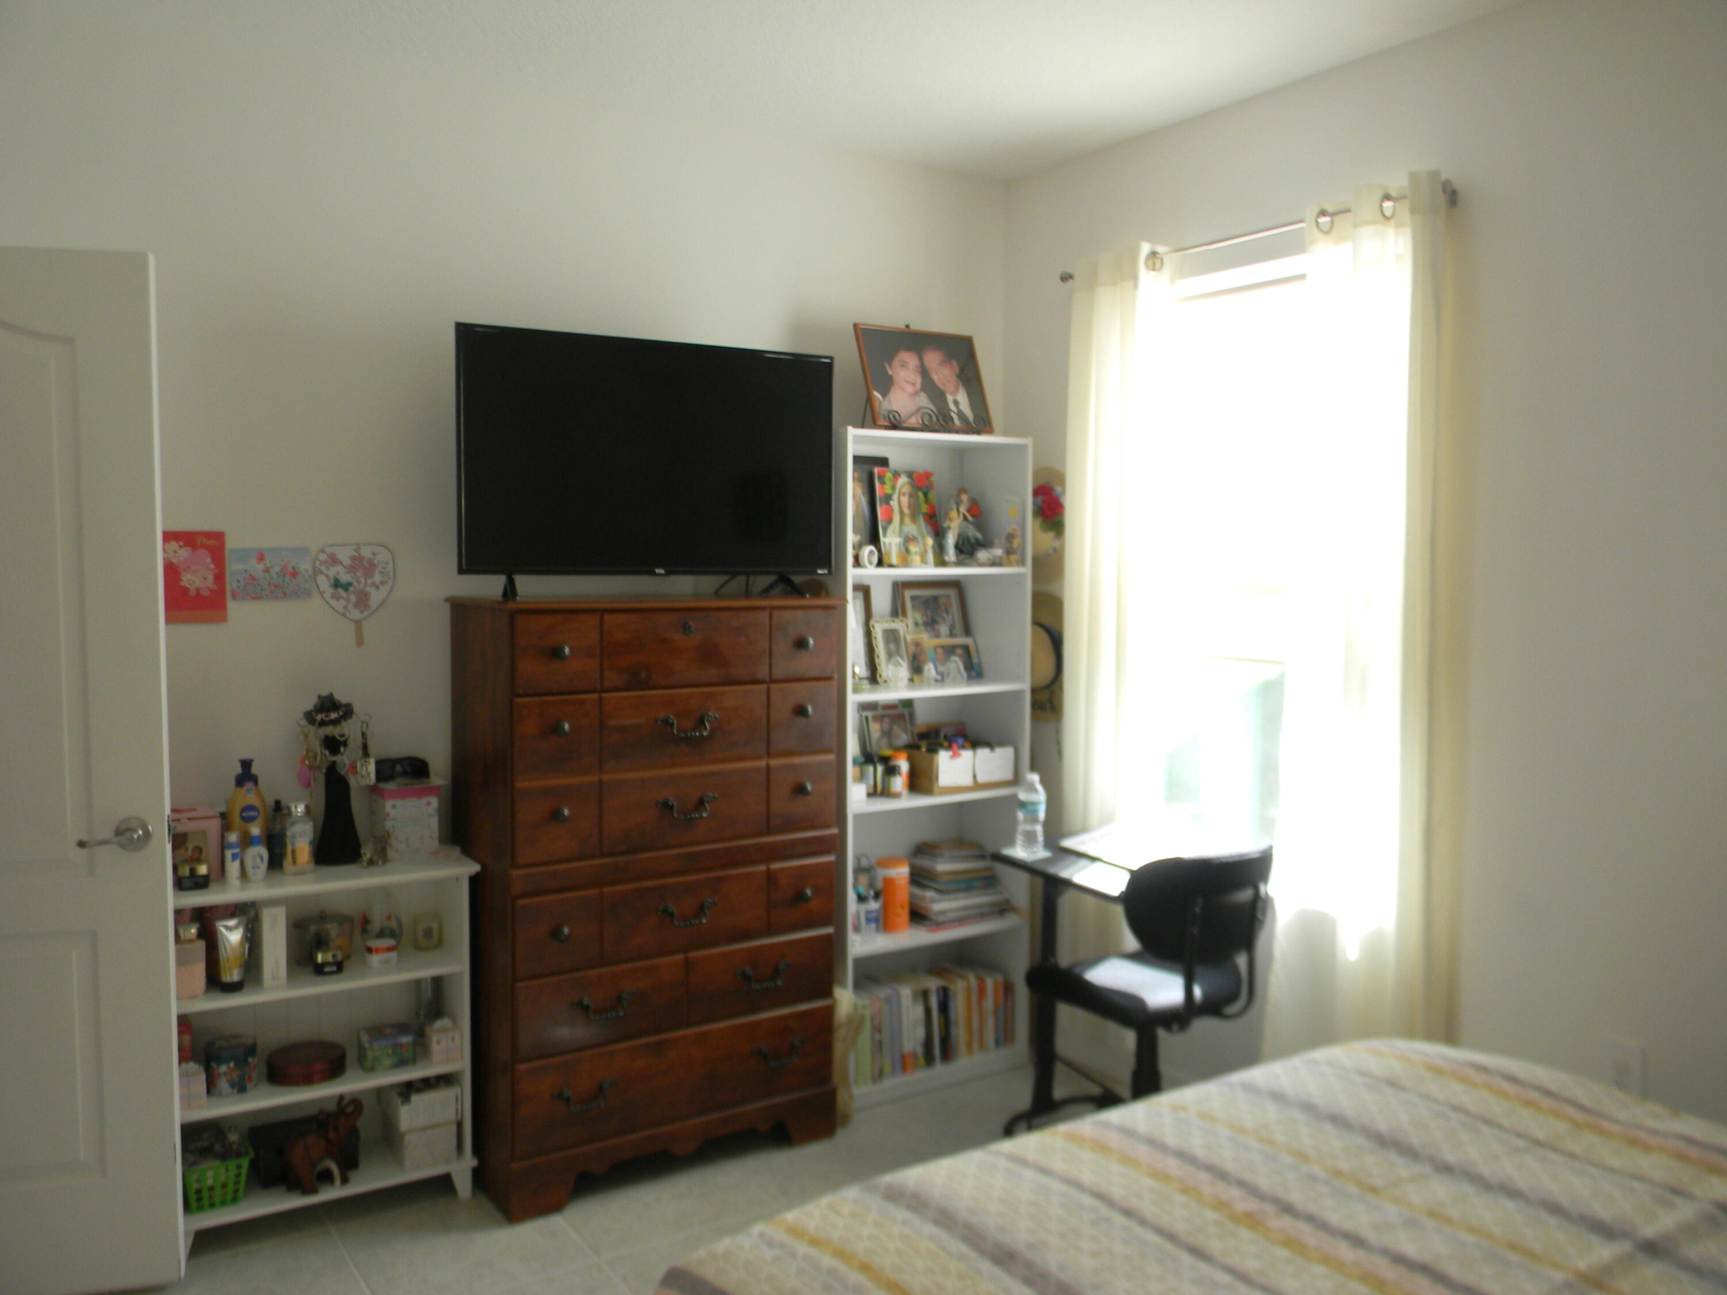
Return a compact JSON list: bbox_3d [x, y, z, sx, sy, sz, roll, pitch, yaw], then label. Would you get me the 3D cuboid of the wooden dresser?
[{"bbox_3d":[-0.518,0.553,3.403,0.858,1.355,0.460,-2,6,-32],"label":"wooden dresser"}]

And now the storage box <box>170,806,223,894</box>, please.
[{"bbox_3d":[-1.451,0.422,2.968,0.140,0.146,0.137,-2,6,-32],"label":"storage box"}]

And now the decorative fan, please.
[{"bbox_3d":[-1.168,-0.120,3.207,0.178,0.234,0.015,-2,6,-32],"label":"decorative fan"}]

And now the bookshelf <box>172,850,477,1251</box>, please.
[{"bbox_3d":[-1.204,0.870,3.082,0.653,0.762,0.303,-2,6,-32],"label":"bookshelf"}]

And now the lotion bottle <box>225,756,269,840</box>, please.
[{"bbox_3d":[-1.337,0.366,3.029,0.082,0.248,0.055,-2,6,-32],"label":"lotion bottle"}]

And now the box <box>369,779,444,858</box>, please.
[{"bbox_3d":[-1.060,0.397,3.235,0.128,0.152,0.120,-2,6,-32],"label":"box"}]

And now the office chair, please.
[{"bbox_3d":[0.670,0.839,3.340,0.520,0.815,0.560,-2,6,-32],"label":"office chair"}]

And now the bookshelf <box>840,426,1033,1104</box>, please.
[{"bbox_3d":[0.136,0.310,3.868,0.604,1.775,0.293,-2,6,-32],"label":"bookshelf"}]

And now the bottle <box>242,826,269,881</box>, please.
[{"bbox_3d":[-1.292,0.440,2.973,0.049,0.112,0.038,-2,6,-32],"label":"bottle"}]

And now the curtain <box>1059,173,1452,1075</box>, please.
[{"bbox_3d":[0.860,0.076,3.335,0.110,2.140,1.180,-2,6,-32],"label":"curtain"}]

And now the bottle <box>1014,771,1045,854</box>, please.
[{"bbox_3d":[0.421,0.425,3.537,0.065,0.205,0.065,-2,6,-32],"label":"bottle"}]

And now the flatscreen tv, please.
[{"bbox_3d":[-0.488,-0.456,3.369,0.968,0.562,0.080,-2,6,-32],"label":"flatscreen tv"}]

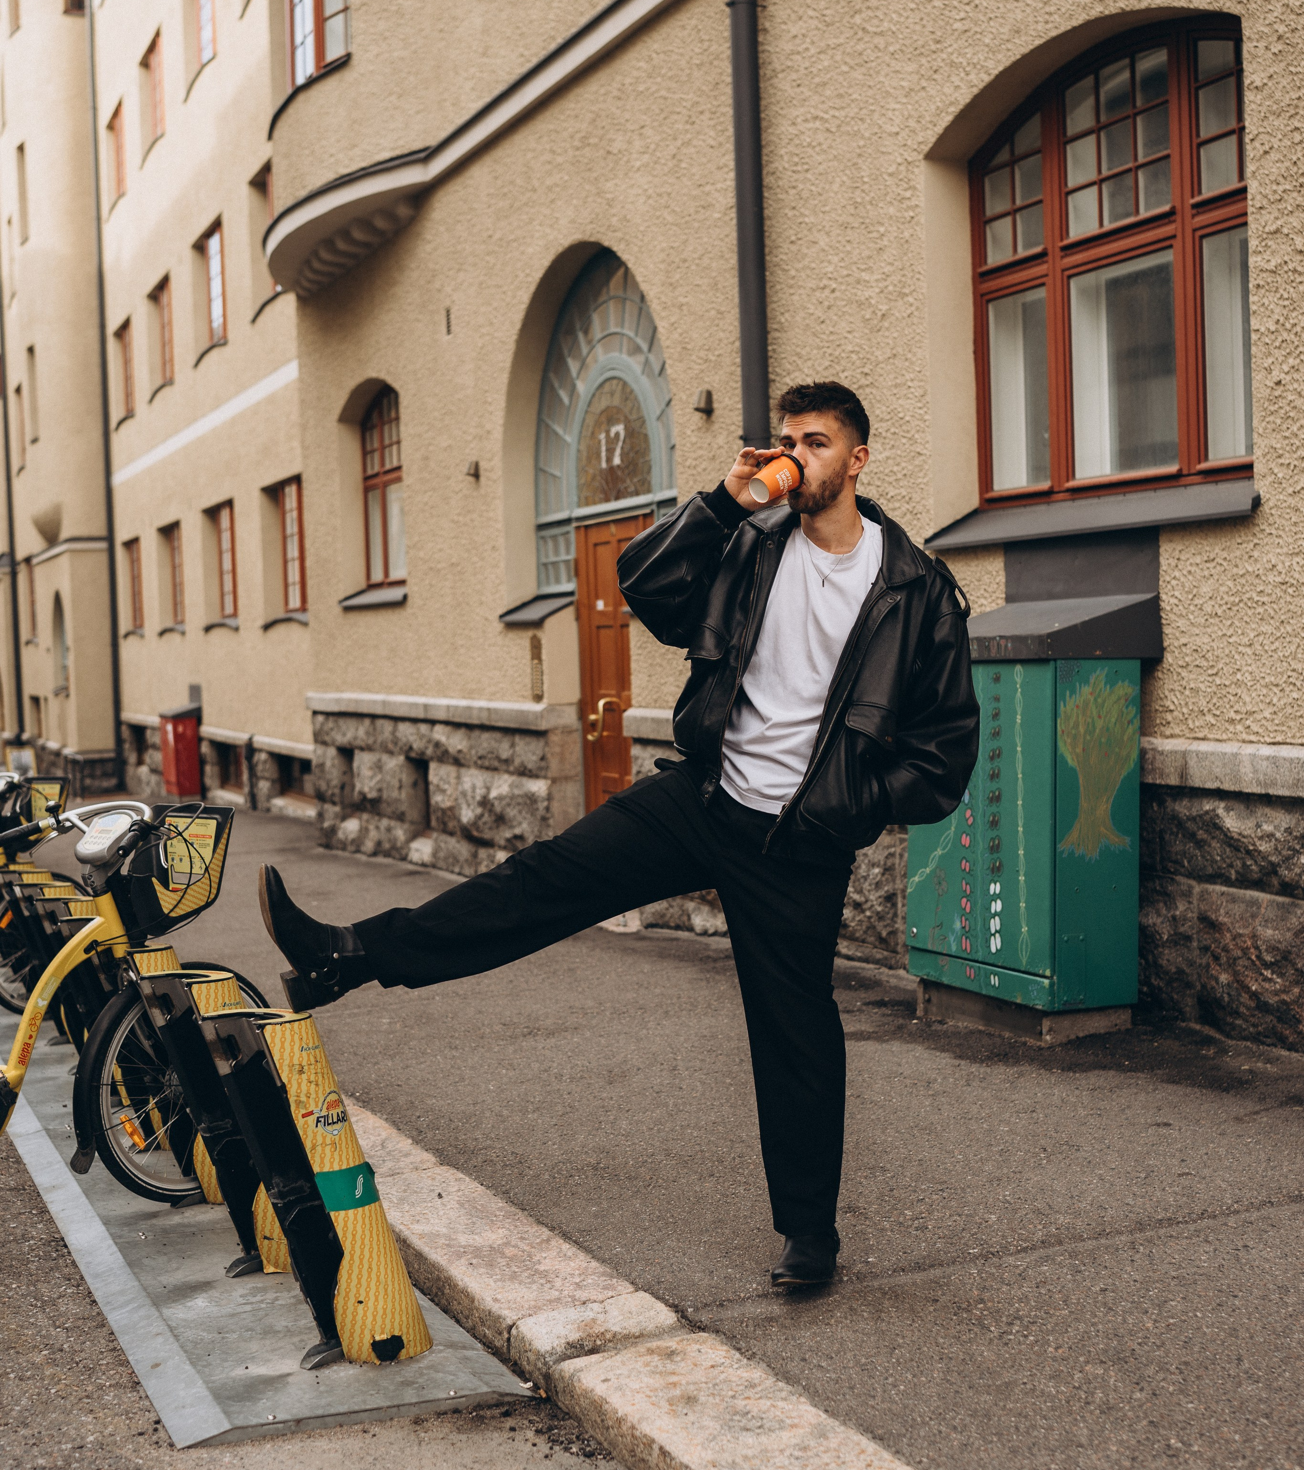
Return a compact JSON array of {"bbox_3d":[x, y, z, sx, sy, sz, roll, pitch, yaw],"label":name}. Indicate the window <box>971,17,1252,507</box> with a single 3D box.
[{"bbox_3d":[1.669,-1.650,6.718,0.140,1.585,1.790,-3,3,-24],"label":"window"}]

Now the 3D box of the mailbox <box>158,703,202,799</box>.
[{"bbox_3d":[-6.551,0.199,26.361,0.380,1.240,0.980,-3,3,-24],"label":"mailbox"}]

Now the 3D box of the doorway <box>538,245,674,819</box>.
[{"bbox_3d":[-0.198,-0.946,10.823,0.250,3.620,2.530,-3,3,-24],"label":"doorway"}]

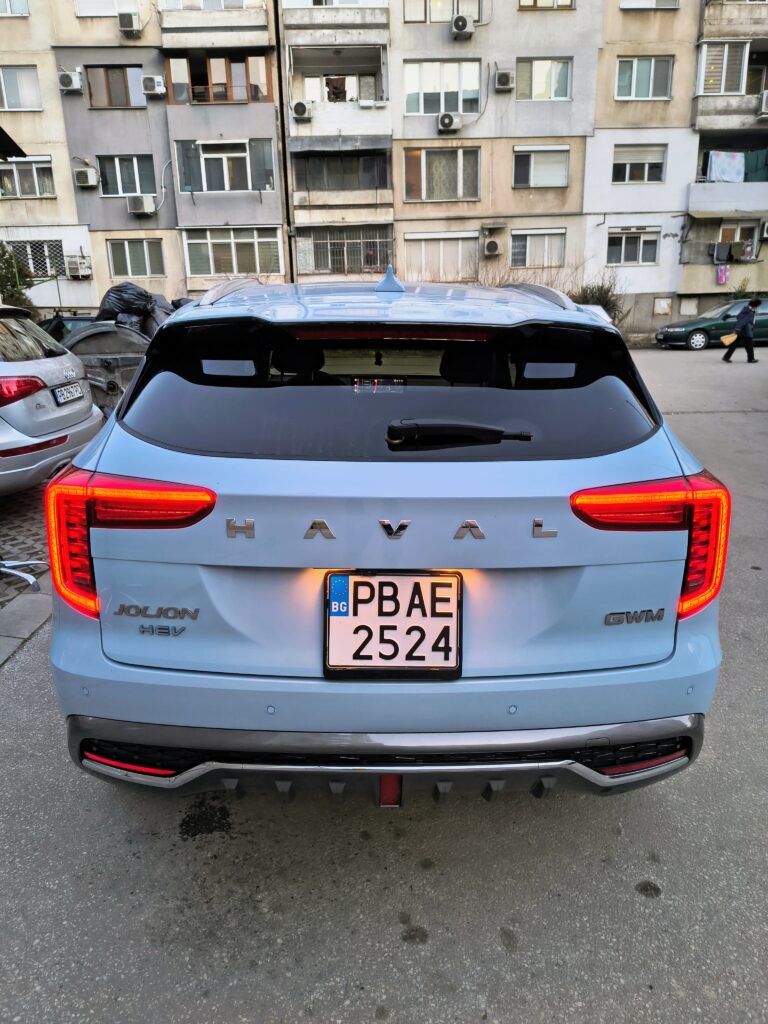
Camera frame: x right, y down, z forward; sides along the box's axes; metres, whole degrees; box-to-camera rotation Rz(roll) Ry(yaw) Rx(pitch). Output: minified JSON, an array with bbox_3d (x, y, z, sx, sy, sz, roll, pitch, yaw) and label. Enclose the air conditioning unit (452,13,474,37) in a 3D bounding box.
[{"bbox_3d":[2.676,-16.562,23.193,0.756,0.495,0.300,-2,17,-3],"label":"air conditioning unit"}]

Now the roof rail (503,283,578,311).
[{"bbox_3d":[0.569,-0.836,2.631,0.100,0.120,1.450,-1,16,2],"label":"roof rail"}]

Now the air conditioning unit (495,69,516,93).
[{"bbox_3d":[4.202,-15.012,23.726,0.700,0.560,0.280,-2,16,-1],"label":"air conditioning unit"}]

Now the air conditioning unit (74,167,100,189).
[{"bbox_3d":[-10.401,-11.697,23.844,0.760,0.542,0.300,-2,17,-3],"label":"air conditioning unit"}]

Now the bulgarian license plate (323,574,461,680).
[{"bbox_3d":[0.020,0.243,1.460,0.293,0.222,0.025,0,3,-1],"label":"bulgarian license plate"}]

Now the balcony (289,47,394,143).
[{"bbox_3d":[-1.554,-14.719,23.760,3.500,2.800,1.200,-2,16,-1],"label":"balcony"}]

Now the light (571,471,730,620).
[{"bbox_3d":[0.608,0.064,1.565,0.420,0.320,0.250,0,16,-1],"label":"light"}]

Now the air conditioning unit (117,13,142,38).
[{"bbox_3d":[-8.428,-16.247,22.622,0.720,0.529,0.300,-2,17,-3],"label":"air conditioning unit"}]

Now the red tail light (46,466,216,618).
[{"bbox_3d":[-0.572,0.076,1.565,0.490,0.320,0.330,0,16,6],"label":"red tail light"}]

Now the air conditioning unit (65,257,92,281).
[{"bbox_3d":[-10.976,-8.840,24.651,0.781,0.559,0.300,-2,17,-3],"label":"air conditioning unit"}]

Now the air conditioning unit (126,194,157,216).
[{"bbox_3d":[-8.726,-11.028,24.482,0.820,0.560,0.300,-2,16,-1],"label":"air conditioning unit"}]

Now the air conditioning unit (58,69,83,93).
[{"bbox_3d":[-10.591,-14.521,23.001,0.730,0.524,0.300,-2,17,-3],"label":"air conditioning unit"}]

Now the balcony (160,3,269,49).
[{"bbox_3d":[-5.741,-16.443,23.044,3.600,1.350,1.100,-2,16,-1],"label":"balcony"}]

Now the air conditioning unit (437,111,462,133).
[{"bbox_3d":[2.323,-13.751,24.000,0.803,0.539,0.300,-2,17,-3],"label":"air conditioning unit"}]

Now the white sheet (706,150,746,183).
[{"bbox_3d":[12.356,-12.410,24.545,1.280,1.120,0.200,-2,17,-3],"label":"white sheet"}]

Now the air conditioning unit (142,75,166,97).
[{"bbox_3d":[-7.896,-14.673,23.409,0.750,0.560,0.290,-2,16,-1],"label":"air conditioning unit"}]

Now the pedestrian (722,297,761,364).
[{"bbox_3d":[9.284,-4.694,17.695,0.800,1.600,0.500,-2,16,-2],"label":"pedestrian"}]

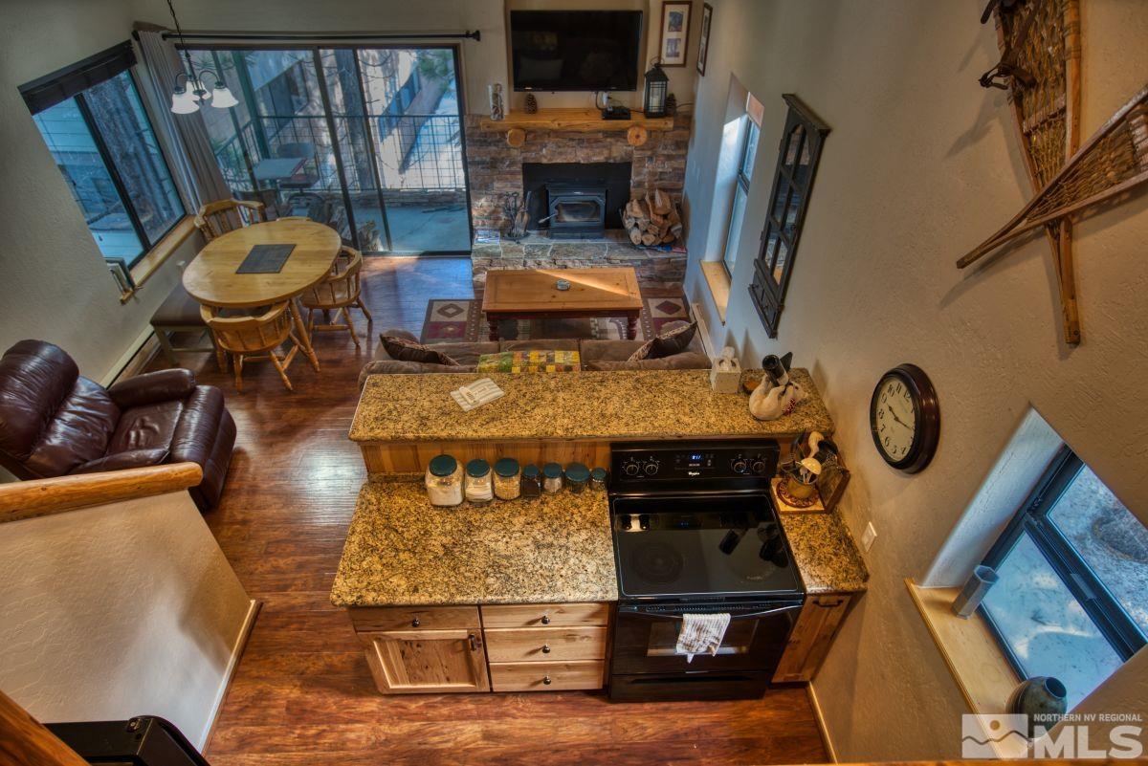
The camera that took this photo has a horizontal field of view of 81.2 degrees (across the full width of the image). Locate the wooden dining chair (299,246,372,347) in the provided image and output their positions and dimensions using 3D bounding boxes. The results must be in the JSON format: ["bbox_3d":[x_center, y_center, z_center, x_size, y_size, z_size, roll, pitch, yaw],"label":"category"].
[{"bbox_3d":[-1.984,-0.724,5.617,0.540,0.740,0.590,1,38,1],"label":"wooden dining chair"}]

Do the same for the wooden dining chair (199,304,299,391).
[{"bbox_3d":[-2.341,-0.306,4.973,0.590,0.760,0.560,-3,40,-4],"label":"wooden dining chair"}]

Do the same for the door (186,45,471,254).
[{"bbox_3d":[-2.208,-2.120,6.357,2.400,2.030,0.130,-1,38,-2],"label":"door"}]

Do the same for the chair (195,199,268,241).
[{"bbox_3d":[-3.108,-1.268,6.294,0.540,0.740,0.590,31,47,32],"label":"chair"}]

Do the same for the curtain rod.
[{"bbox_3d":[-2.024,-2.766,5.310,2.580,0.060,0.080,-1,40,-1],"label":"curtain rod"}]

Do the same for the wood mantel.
[{"bbox_3d":[0.033,-2.317,6.117,1.710,0.220,0.290,-1,38,-2],"label":"wood mantel"}]

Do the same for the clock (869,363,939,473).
[{"bbox_3d":[1.188,0.135,2.433,0.060,0.400,0.400,-1,40,-1],"label":"clock"}]

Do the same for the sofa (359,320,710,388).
[{"bbox_3d":[-0.218,0.000,4.607,2.260,0.880,1.000,-1,38,-2],"label":"sofa"}]

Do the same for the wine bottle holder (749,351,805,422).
[{"bbox_3d":[0.974,0.008,3.140,0.300,0.300,0.180,-17,43,-21],"label":"wine bottle holder"}]

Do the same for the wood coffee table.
[{"bbox_3d":[-0.096,-0.590,5.554,1.240,0.460,0.610,-1,40,-1],"label":"wood coffee table"}]

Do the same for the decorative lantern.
[{"bbox_3d":[0.693,-2.495,5.674,0.175,0.450,0.175,-7,41,-9],"label":"decorative lantern"}]

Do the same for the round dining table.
[{"bbox_3d":[-2.473,-0.711,5.584,1.120,0.750,1.390,-1,38,-2],"label":"round dining table"}]

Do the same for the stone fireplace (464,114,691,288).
[{"bbox_3d":[0.052,-1.717,6.340,2.080,1.450,0.680,-1,38,-2],"label":"stone fireplace"}]

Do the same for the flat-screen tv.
[{"bbox_3d":[0.018,-2.753,5.577,1.055,0.615,0.070,-1,40,-1],"label":"flat-screen tv"}]

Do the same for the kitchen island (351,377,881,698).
[{"bbox_3d":[0.090,0.776,3.345,2.210,1.220,1.140,-1,38,-2],"label":"kitchen island"}]

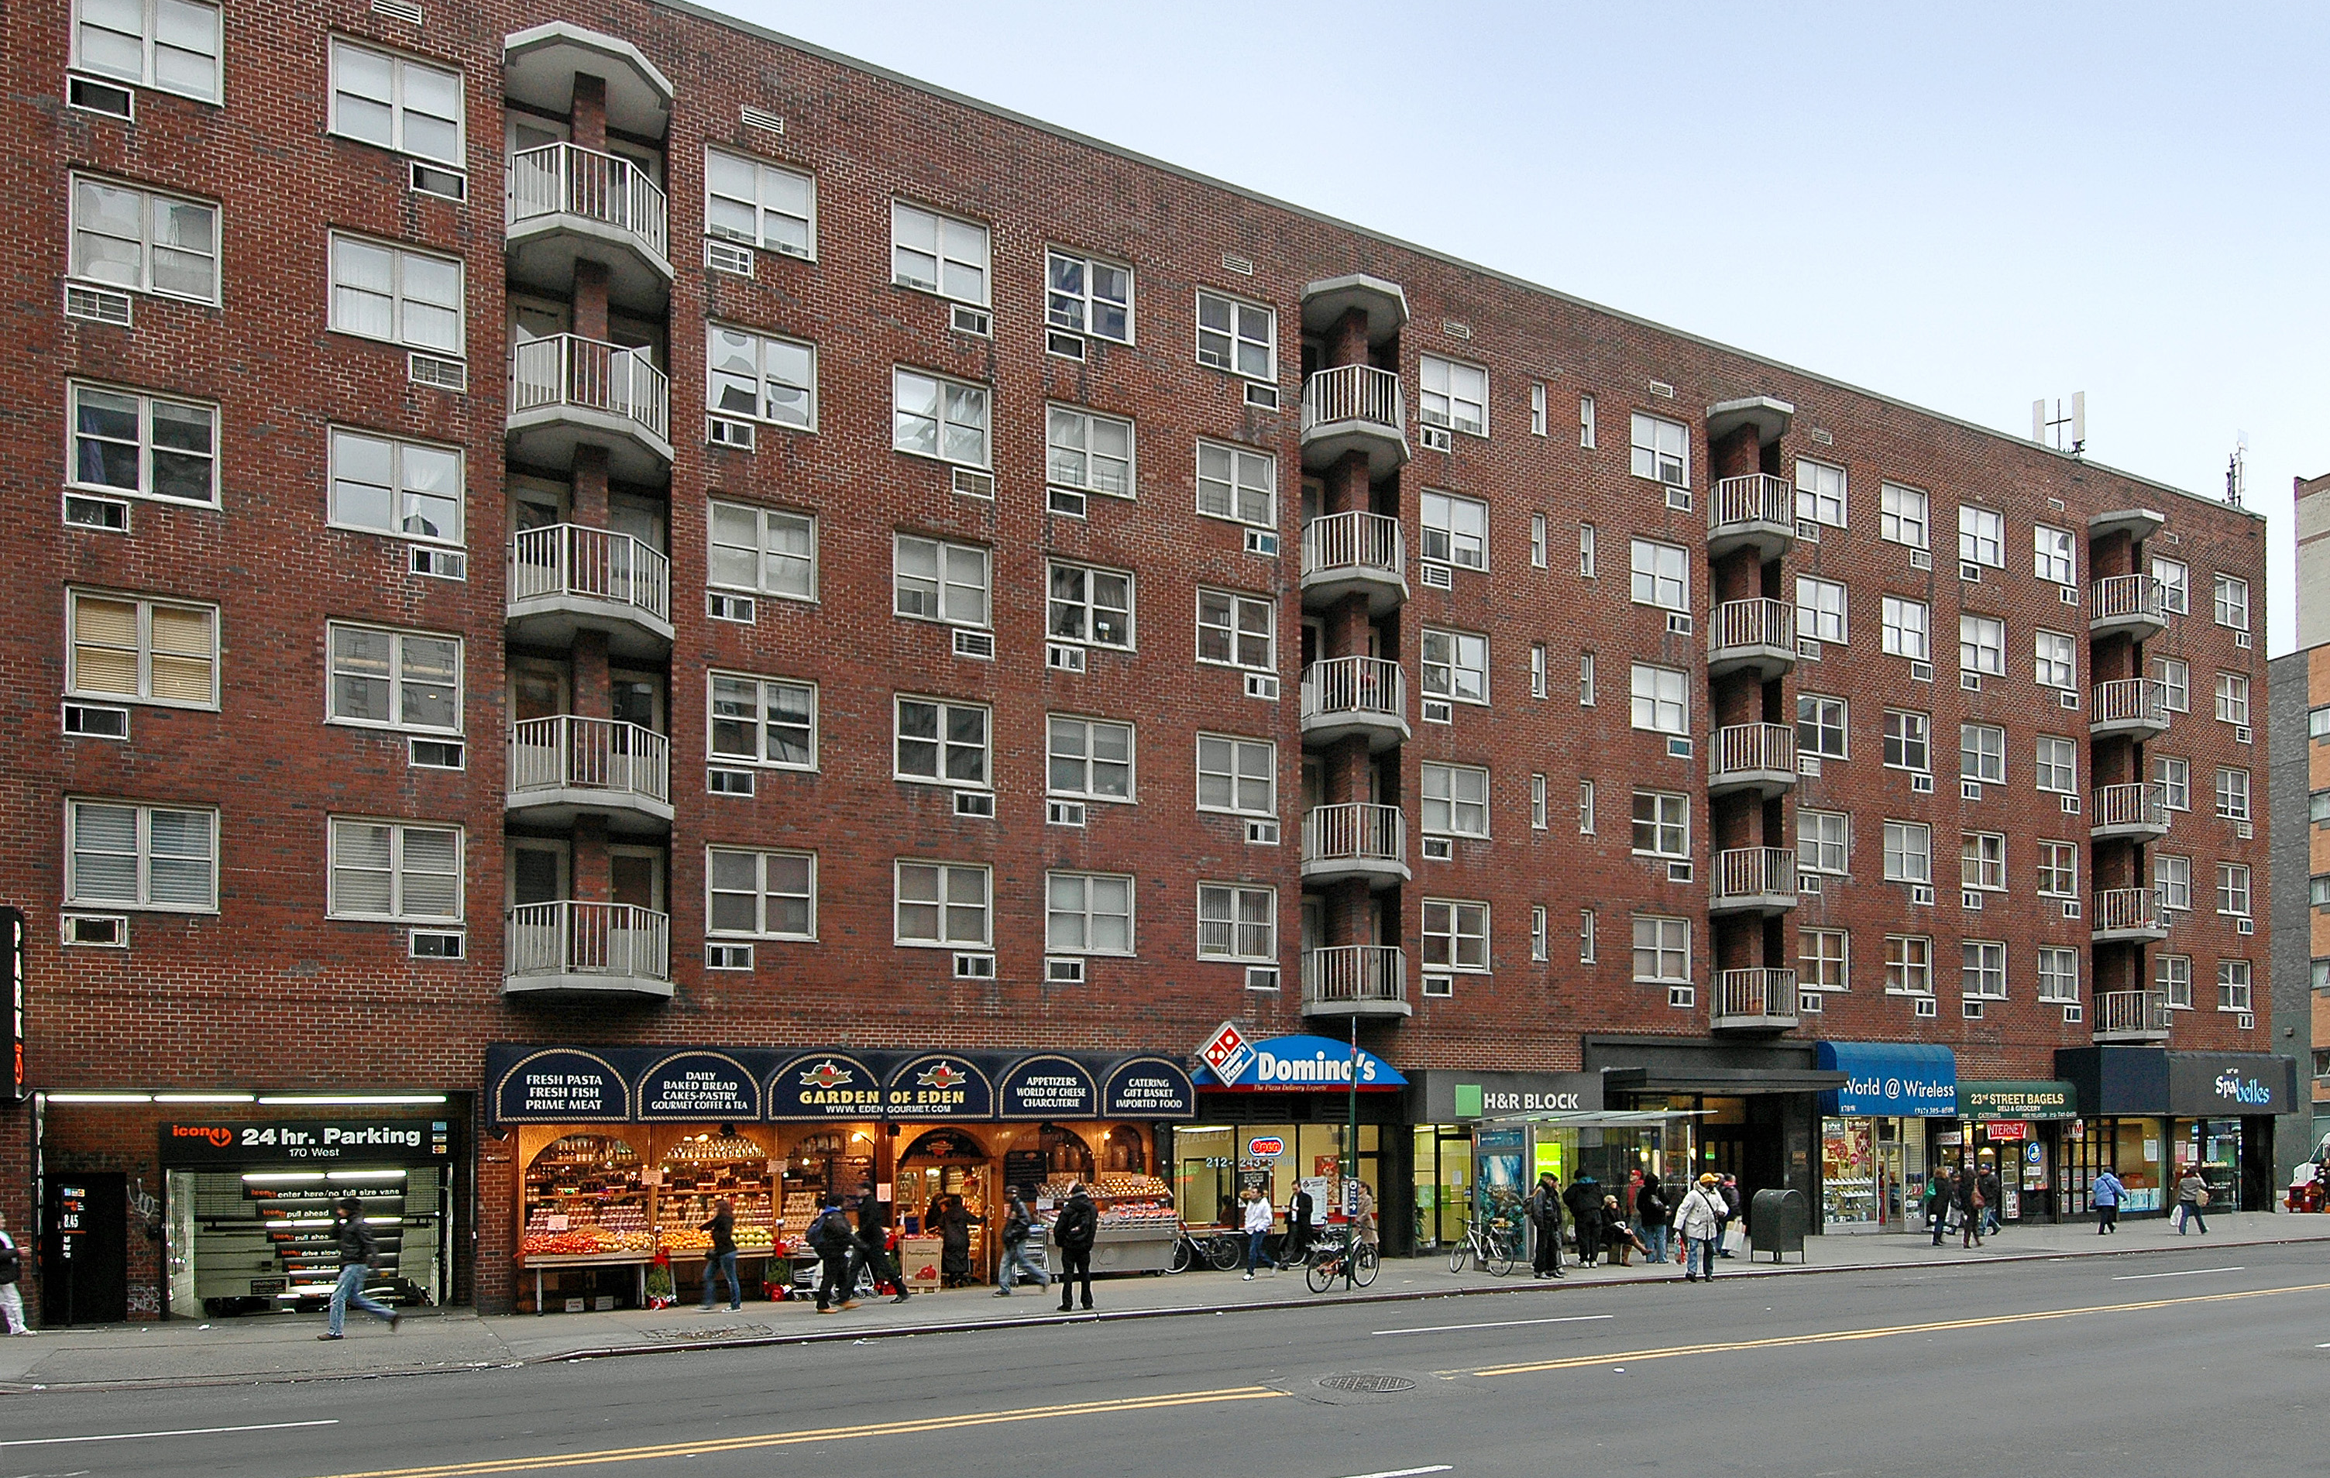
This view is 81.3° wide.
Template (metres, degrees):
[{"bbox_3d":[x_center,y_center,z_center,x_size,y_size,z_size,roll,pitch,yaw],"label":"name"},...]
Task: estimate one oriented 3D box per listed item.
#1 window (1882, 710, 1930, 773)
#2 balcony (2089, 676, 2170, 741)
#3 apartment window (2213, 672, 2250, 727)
[{"bbox_3d":[17.665,0.050,32.360,1.657,1.398,0.150,3,-7,-25],"label":"window"},{"bbox_3d":[25.757,-0.801,36.447,2.300,1.220,1.650,4,-6,-25],"label":"balcony"},{"bbox_3d":[30.636,-1.150,39.001,1.660,1.410,0.150,4,-6,-25],"label":"apartment window"}]

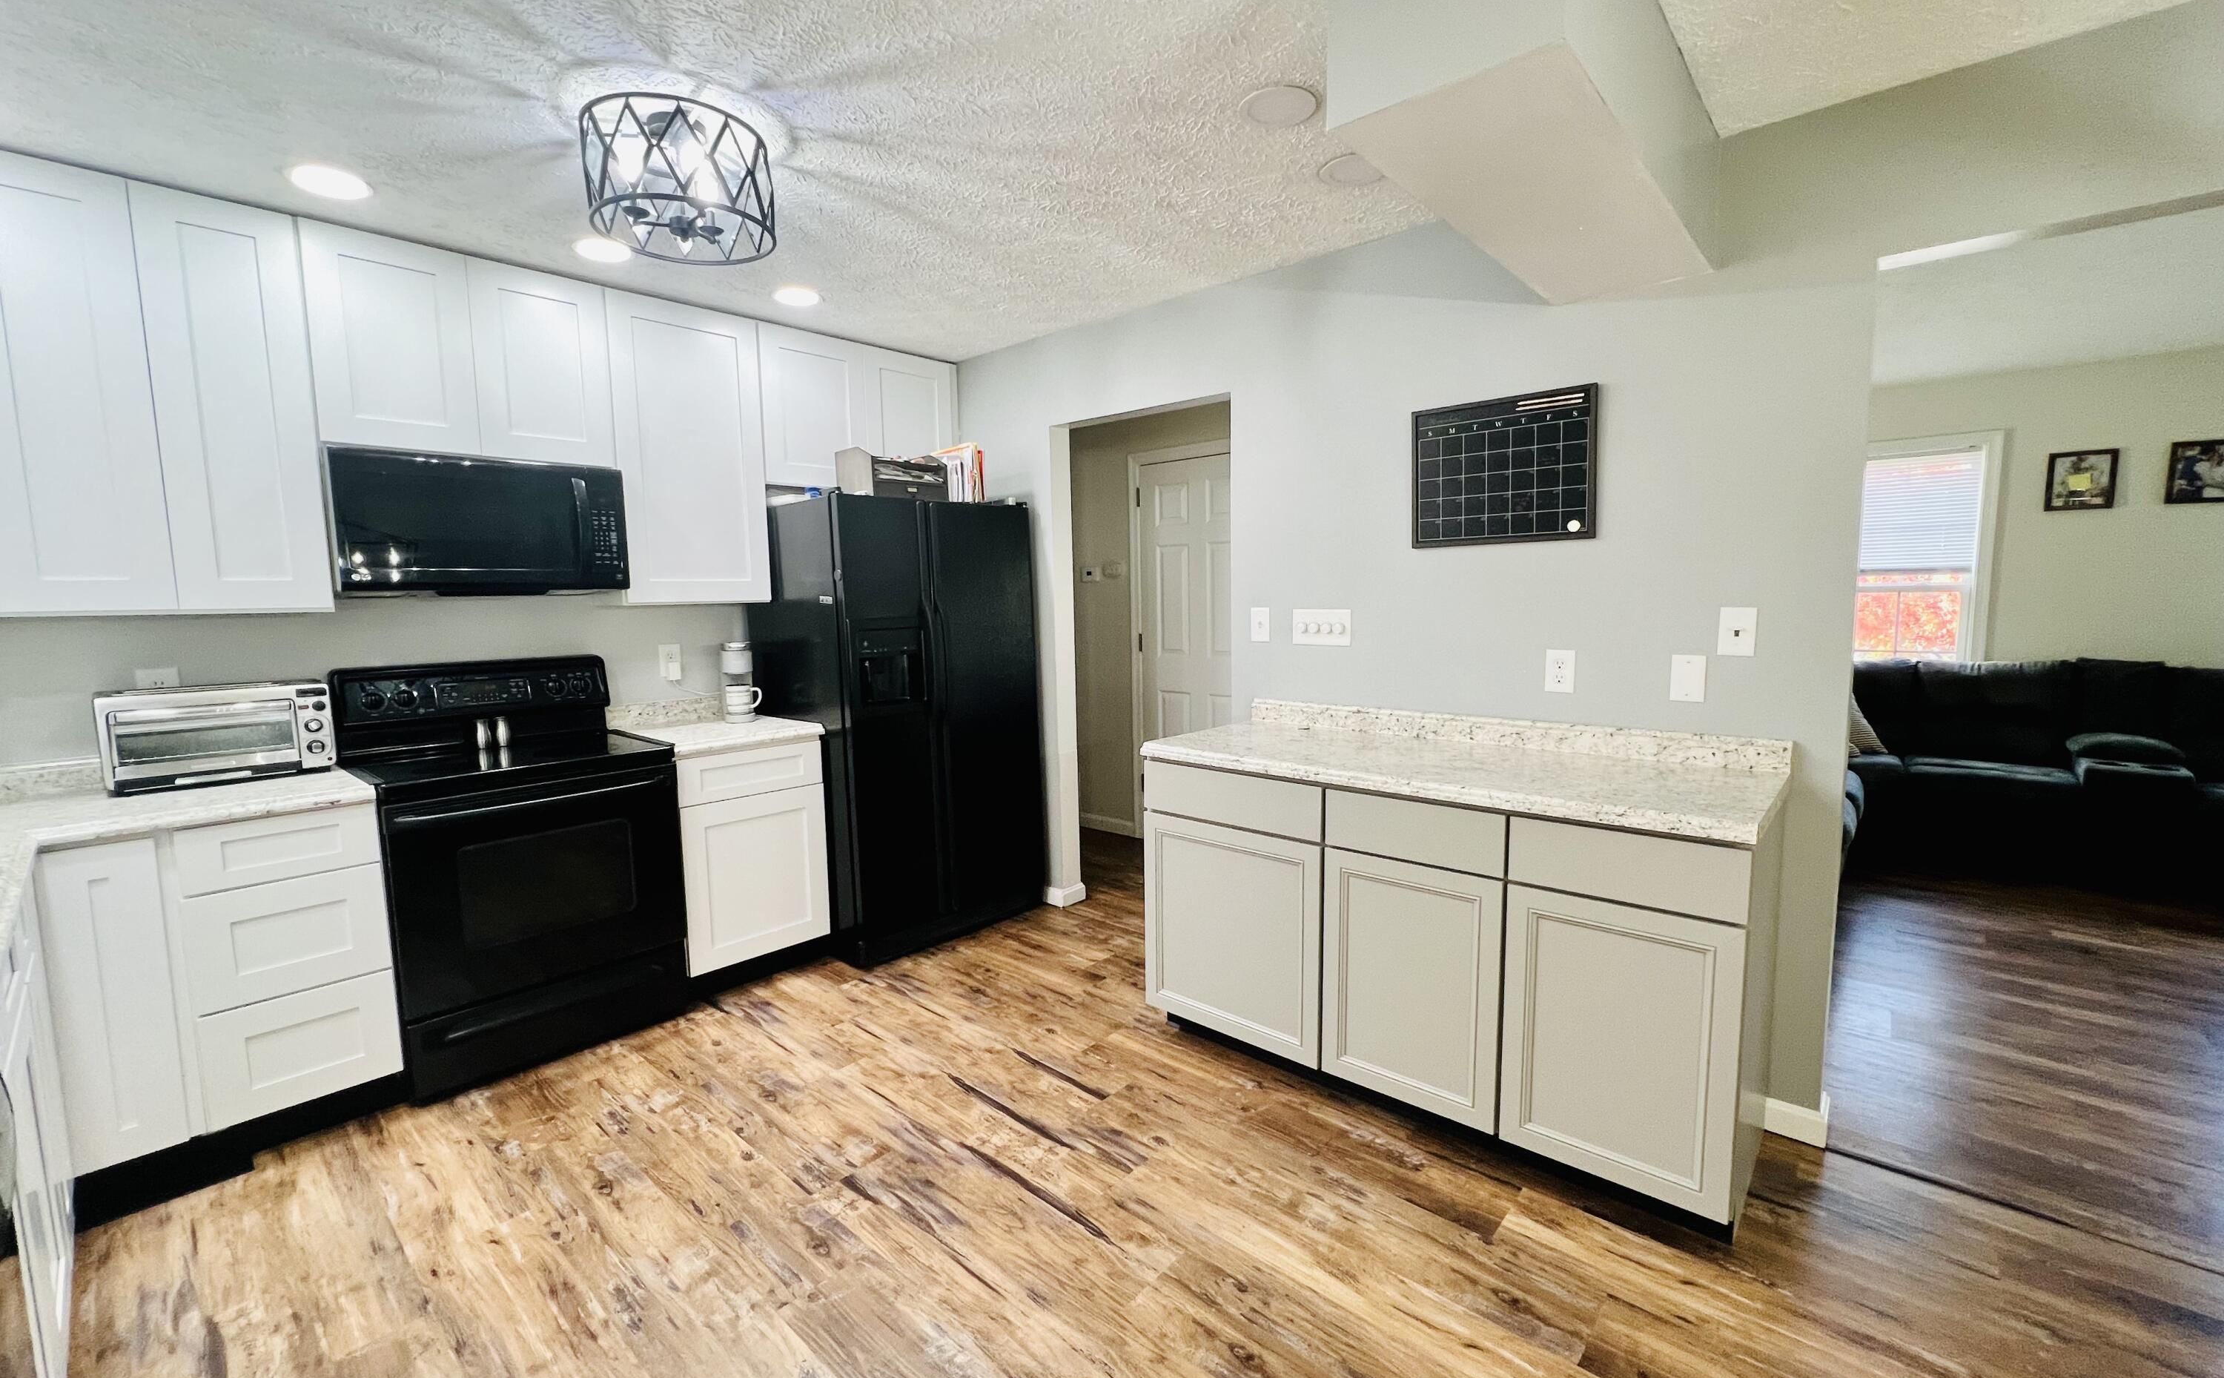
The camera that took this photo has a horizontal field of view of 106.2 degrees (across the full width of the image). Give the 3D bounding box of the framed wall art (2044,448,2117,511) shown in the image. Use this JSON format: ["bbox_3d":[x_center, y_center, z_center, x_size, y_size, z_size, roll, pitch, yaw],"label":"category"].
[{"bbox_3d":[4.634,-0.996,3.991,0.211,0.271,0.020,4,8,42],"label":"framed wall art"}]

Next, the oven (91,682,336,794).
[{"bbox_3d":[-2.510,0.125,2.369,0.295,0.258,0.424,5,8,44],"label":"oven"}]

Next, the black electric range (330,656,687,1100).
[{"bbox_3d":[-1.938,0.529,2.755,0.660,1.180,0.758,5,8,44],"label":"black electric range"}]

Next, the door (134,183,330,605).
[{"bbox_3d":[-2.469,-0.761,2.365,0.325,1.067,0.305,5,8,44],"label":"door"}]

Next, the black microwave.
[{"bbox_3d":[-2.065,-0.524,2.742,0.405,0.422,0.756,5,8,44],"label":"black microwave"}]

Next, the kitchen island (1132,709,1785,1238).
[{"bbox_3d":[0.882,0.610,2.366,1.528,0.995,0.652,4,8,42],"label":"kitchen island"}]

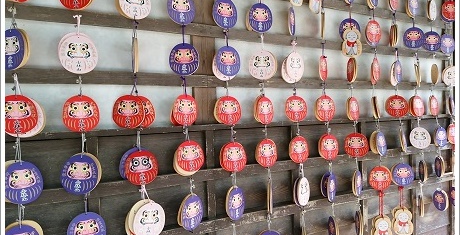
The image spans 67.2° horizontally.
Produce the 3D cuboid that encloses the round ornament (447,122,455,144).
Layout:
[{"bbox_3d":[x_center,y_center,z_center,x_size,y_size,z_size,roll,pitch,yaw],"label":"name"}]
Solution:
[{"bbox_3d":[1.030,0.078,1.594,0.088,0.093,0.010,-2,1,-20],"label":"round ornament"}]

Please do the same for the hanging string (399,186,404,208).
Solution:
[{"bbox_3d":[0.720,0.336,1.454,0.020,0.093,0.010,-2,1,-10],"label":"hanging string"}]

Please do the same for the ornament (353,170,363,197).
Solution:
[{"bbox_3d":[0.487,0.253,1.319,0.014,0.093,0.088,-2,1,37],"label":"ornament"}]

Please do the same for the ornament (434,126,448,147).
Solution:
[{"bbox_3d":[0.983,0.091,1.610,0.088,0.093,0.011,-2,1,-28],"label":"ornament"}]

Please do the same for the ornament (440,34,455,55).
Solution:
[{"bbox_3d":[1.024,-0.343,1.626,0.088,0.093,0.007,-2,1,-18],"label":"ornament"}]

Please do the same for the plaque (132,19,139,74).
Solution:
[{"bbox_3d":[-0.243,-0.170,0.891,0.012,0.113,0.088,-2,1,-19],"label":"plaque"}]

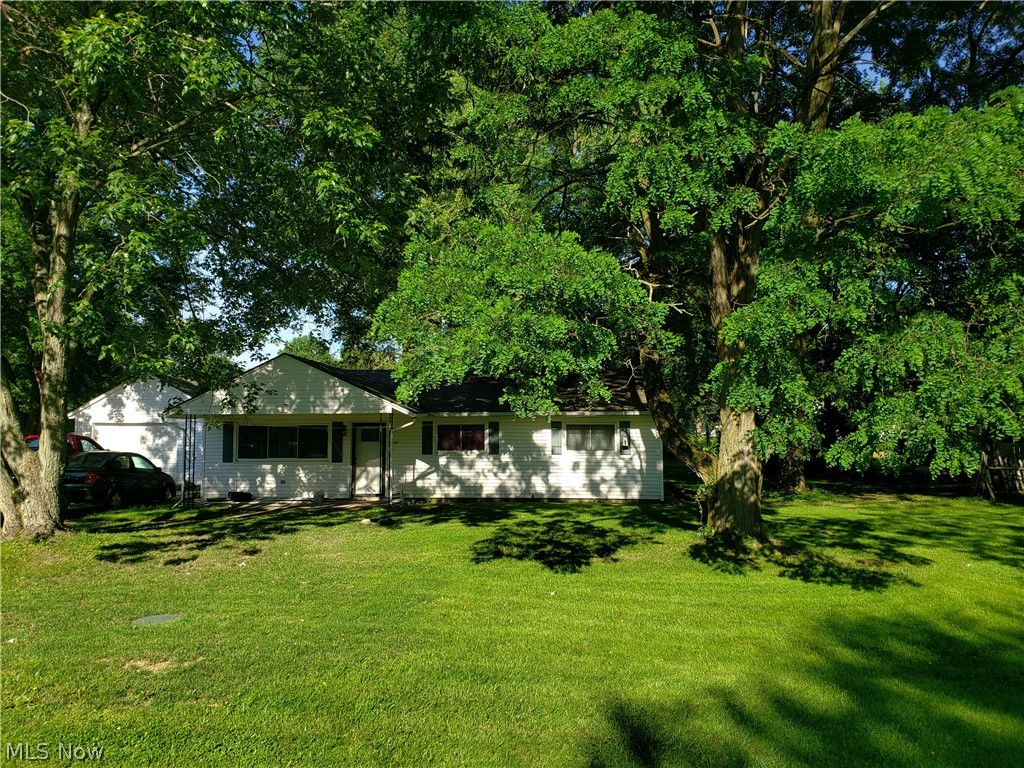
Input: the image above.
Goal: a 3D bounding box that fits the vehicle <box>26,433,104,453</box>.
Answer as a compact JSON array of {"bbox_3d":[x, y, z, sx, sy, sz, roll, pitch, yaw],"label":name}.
[{"bbox_3d":[-13.900,2.497,23.079,2.000,1.880,5.400,0,-4,3],"label":"vehicle"}]

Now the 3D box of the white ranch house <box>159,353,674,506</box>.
[{"bbox_3d":[-2.233,1.516,24.257,13.700,4.010,8.850,0,-4,4],"label":"white ranch house"}]

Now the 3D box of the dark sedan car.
[{"bbox_3d":[-10.600,2.516,20.270,1.770,1.450,4.600,0,-4,3],"label":"dark sedan car"}]

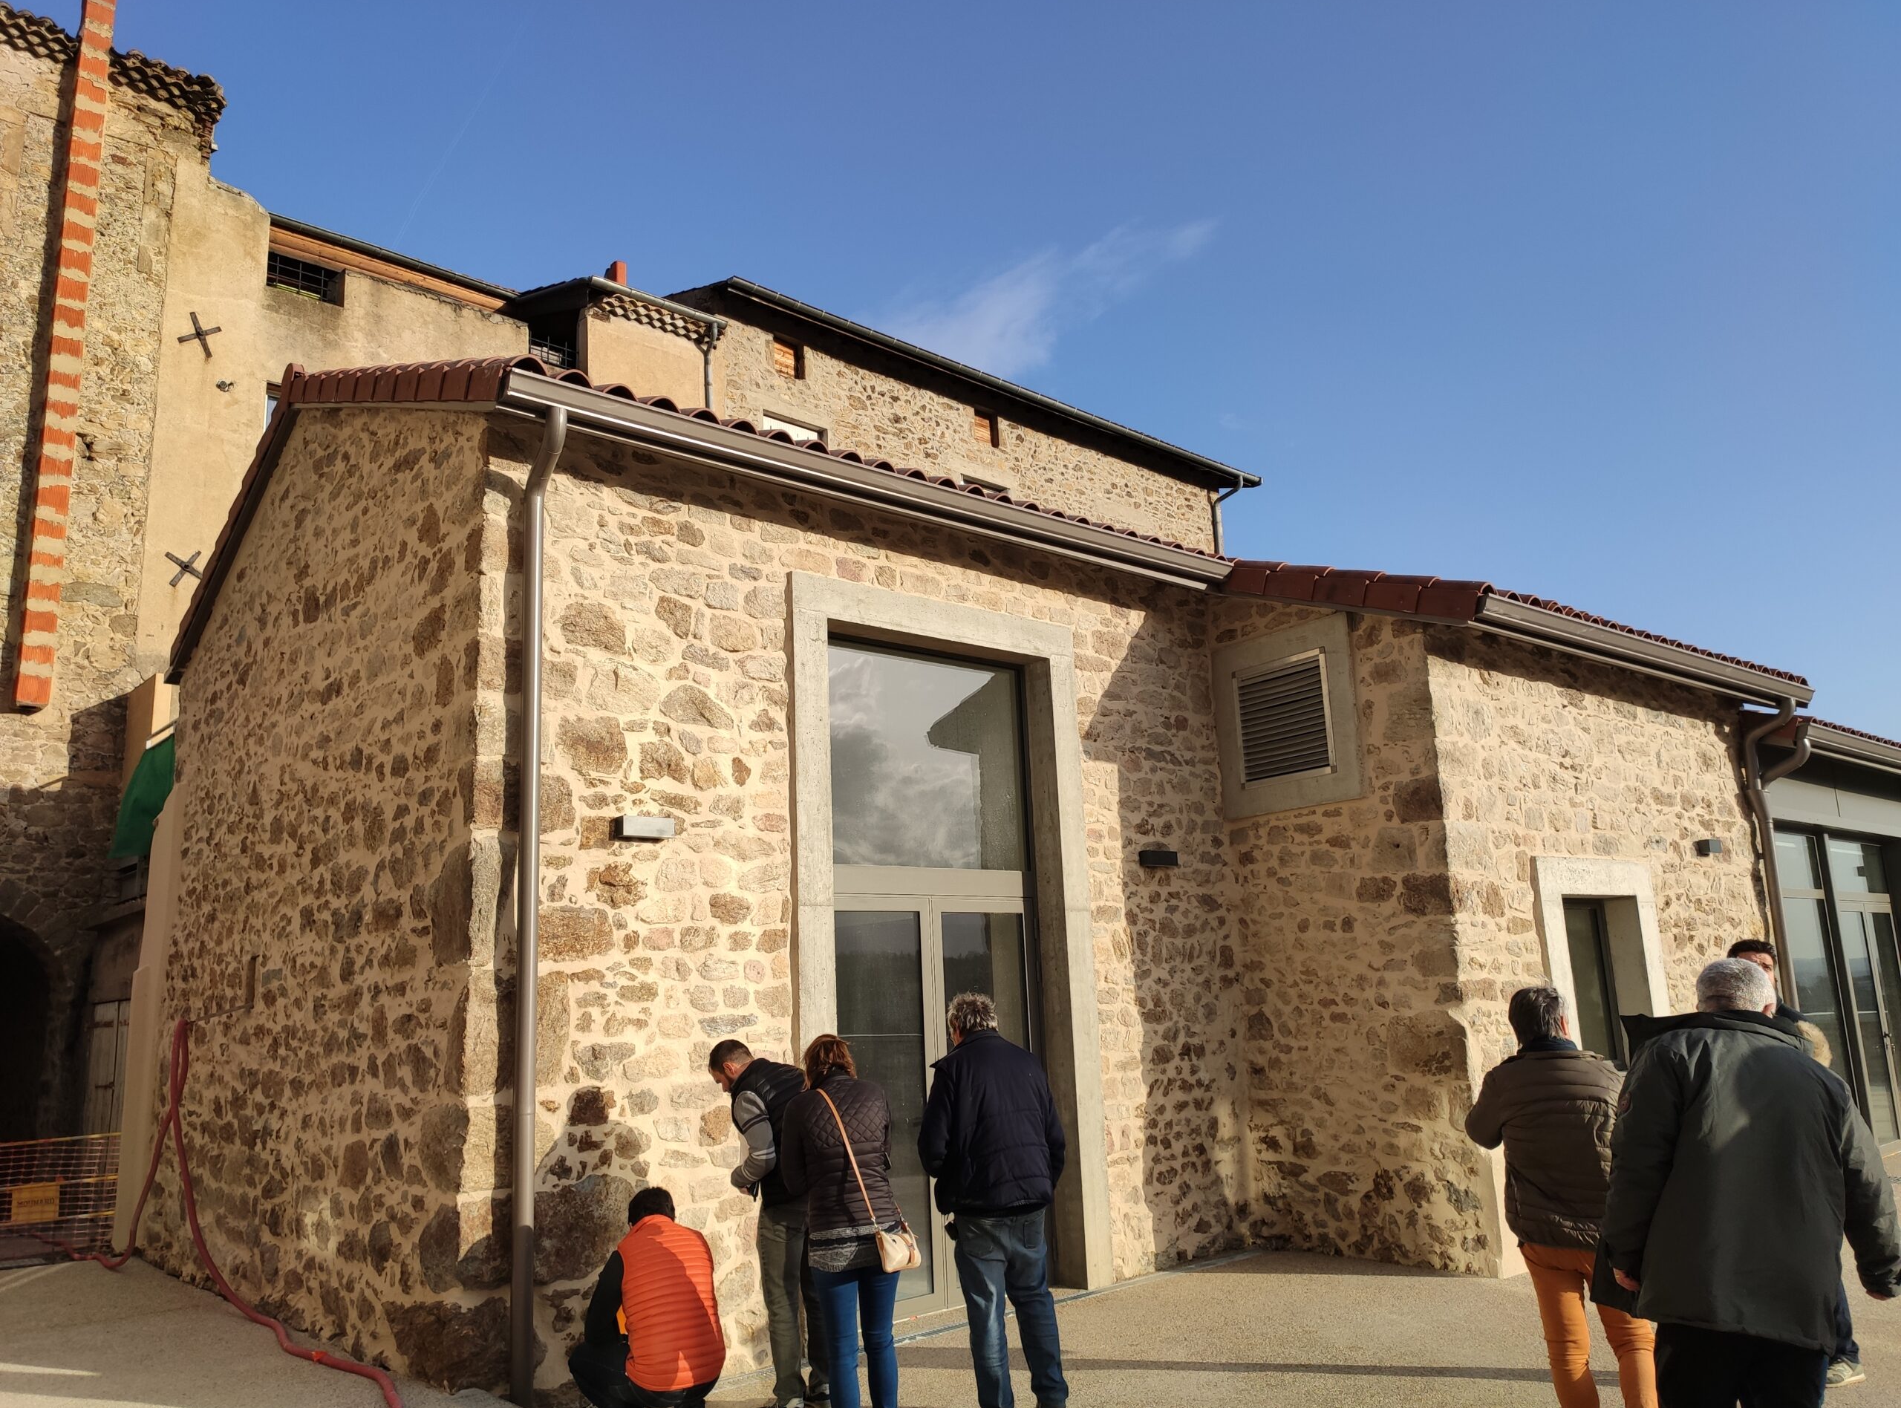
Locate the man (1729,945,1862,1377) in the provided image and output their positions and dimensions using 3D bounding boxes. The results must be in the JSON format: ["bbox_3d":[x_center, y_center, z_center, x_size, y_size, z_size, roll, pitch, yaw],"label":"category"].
[{"bbox_3d":[3.543,1.920,6.012,0.480,1.770,0.550,-8,-14,24],"label":"man"}]

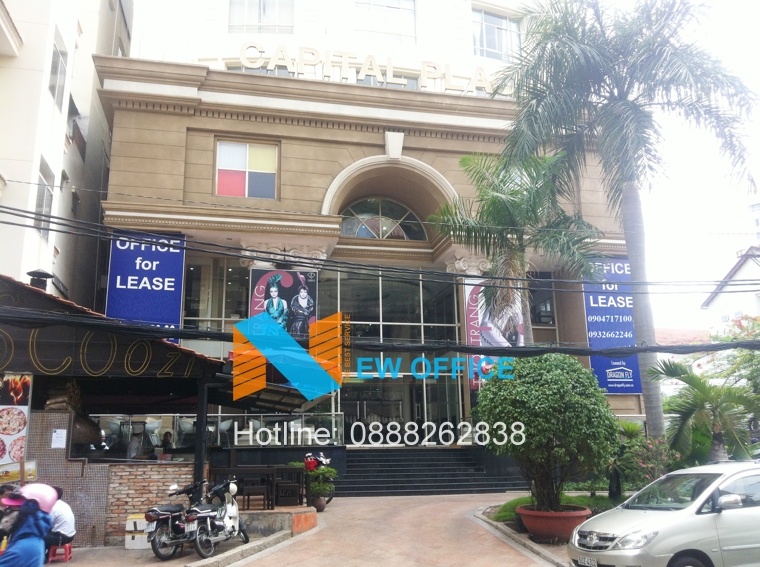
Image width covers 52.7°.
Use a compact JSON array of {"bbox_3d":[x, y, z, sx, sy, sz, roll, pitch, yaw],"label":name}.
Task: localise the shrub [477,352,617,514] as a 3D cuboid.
[{"bbox_3d":[2.625,2.418,12.388,2.271,2.459,2.202,-1,-14,0],"label":"shrub"}]

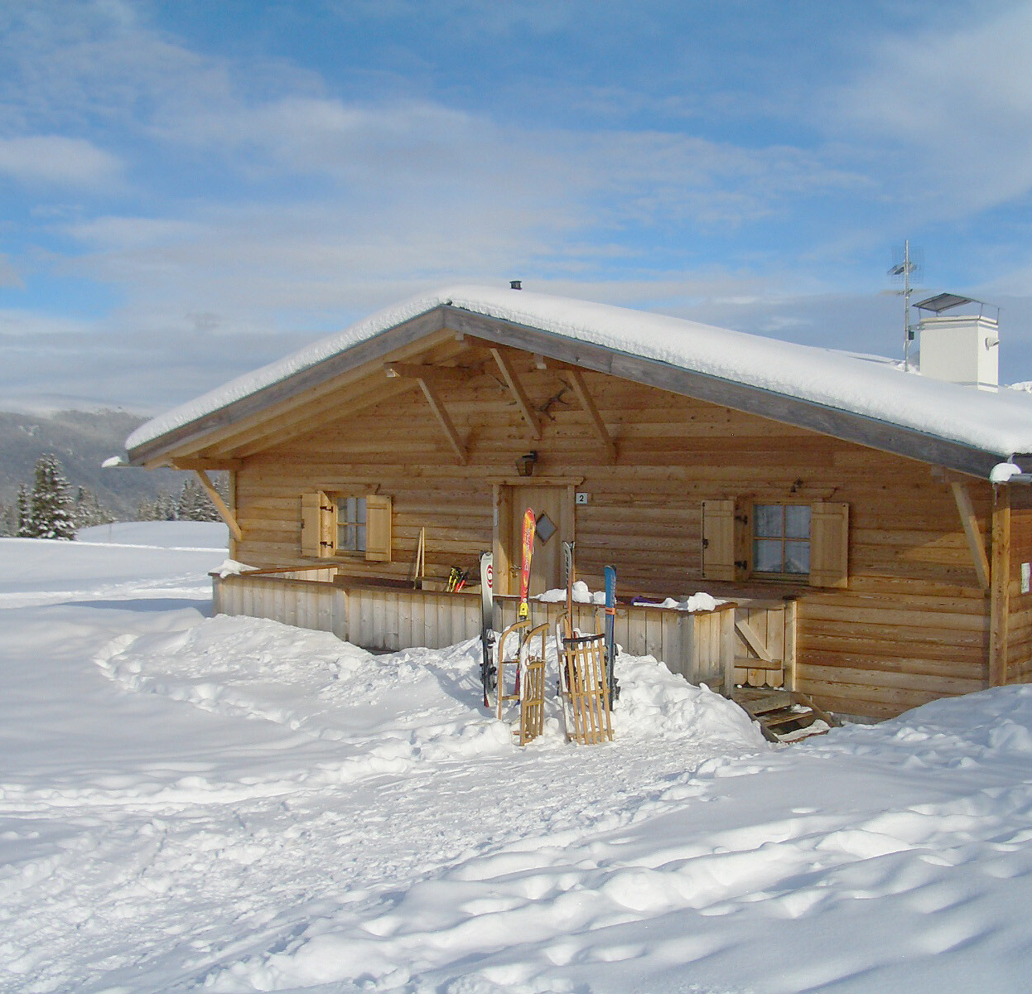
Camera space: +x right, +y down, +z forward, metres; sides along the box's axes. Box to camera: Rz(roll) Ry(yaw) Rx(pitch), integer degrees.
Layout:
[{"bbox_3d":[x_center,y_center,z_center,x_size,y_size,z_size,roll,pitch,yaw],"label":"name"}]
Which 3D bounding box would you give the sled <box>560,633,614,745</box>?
[{"bbox_3d":[0.561,1.445,10.750,0.350,1.050,0.230,-5,-3,-16],"label":"sled"}]

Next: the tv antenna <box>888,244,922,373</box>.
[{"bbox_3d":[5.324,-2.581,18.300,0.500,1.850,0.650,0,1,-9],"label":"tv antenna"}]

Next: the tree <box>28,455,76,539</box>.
[{"bbox_3d":[-32.885,0.110,95.000,3.500,6.200,3.500,0,1,0],"label":"tree"}]

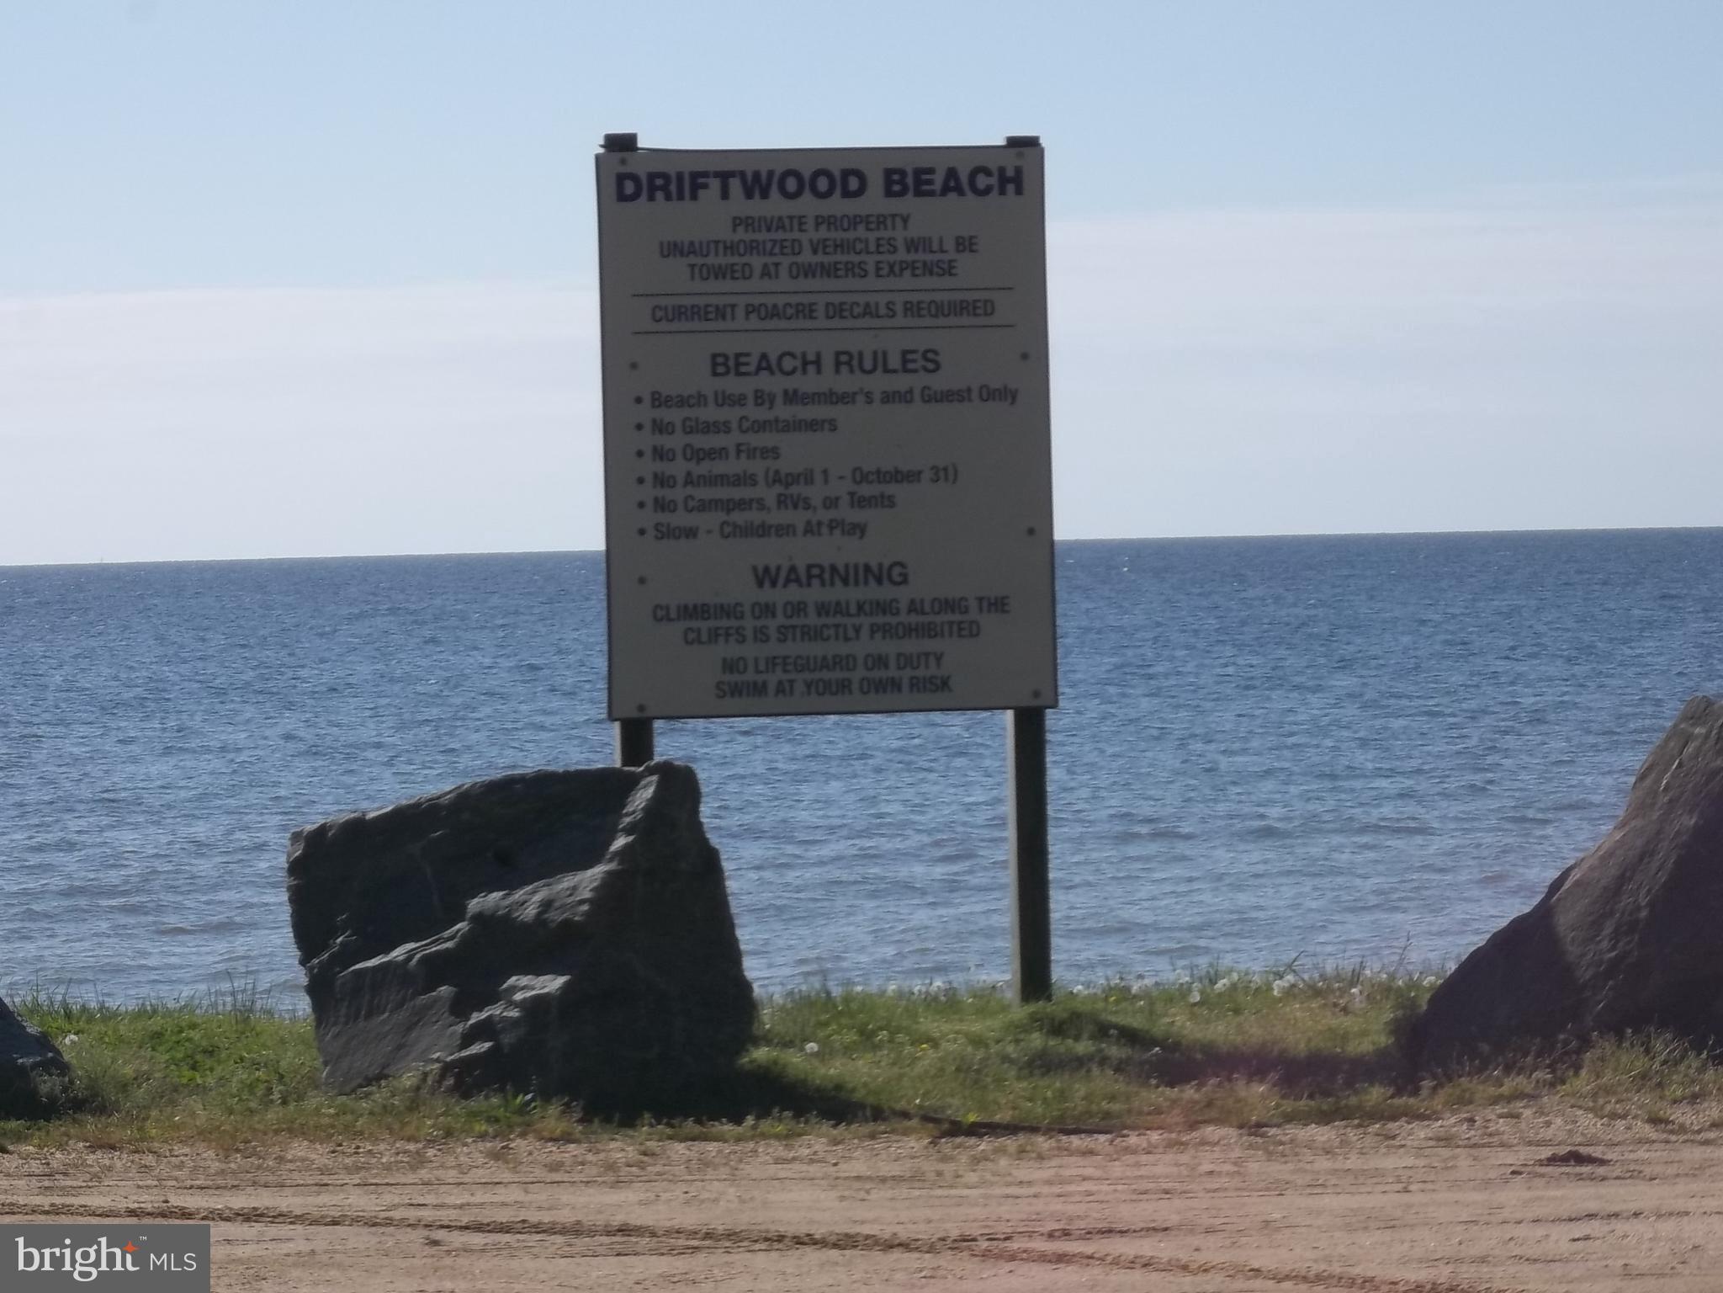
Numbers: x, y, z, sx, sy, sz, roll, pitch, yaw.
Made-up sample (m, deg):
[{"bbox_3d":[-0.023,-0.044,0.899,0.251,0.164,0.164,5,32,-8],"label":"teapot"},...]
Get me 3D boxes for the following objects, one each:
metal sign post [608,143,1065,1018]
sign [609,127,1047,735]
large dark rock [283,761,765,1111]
[{"bbox_3d":[-0.084,-0.200,18.250,1.225,2.376,0.110,-1,1,-11],"label":"metal sign post"},{"bbox_3d":[-0.092,-0.580,18.200,1.225,1.524,0.030,-1,1,-11],"label":"sign"},{"bbox_3d":[-0.821,0.707,16.300,1.120,0.840,0.800,-1,1,0],"label":"large dark rock"}]

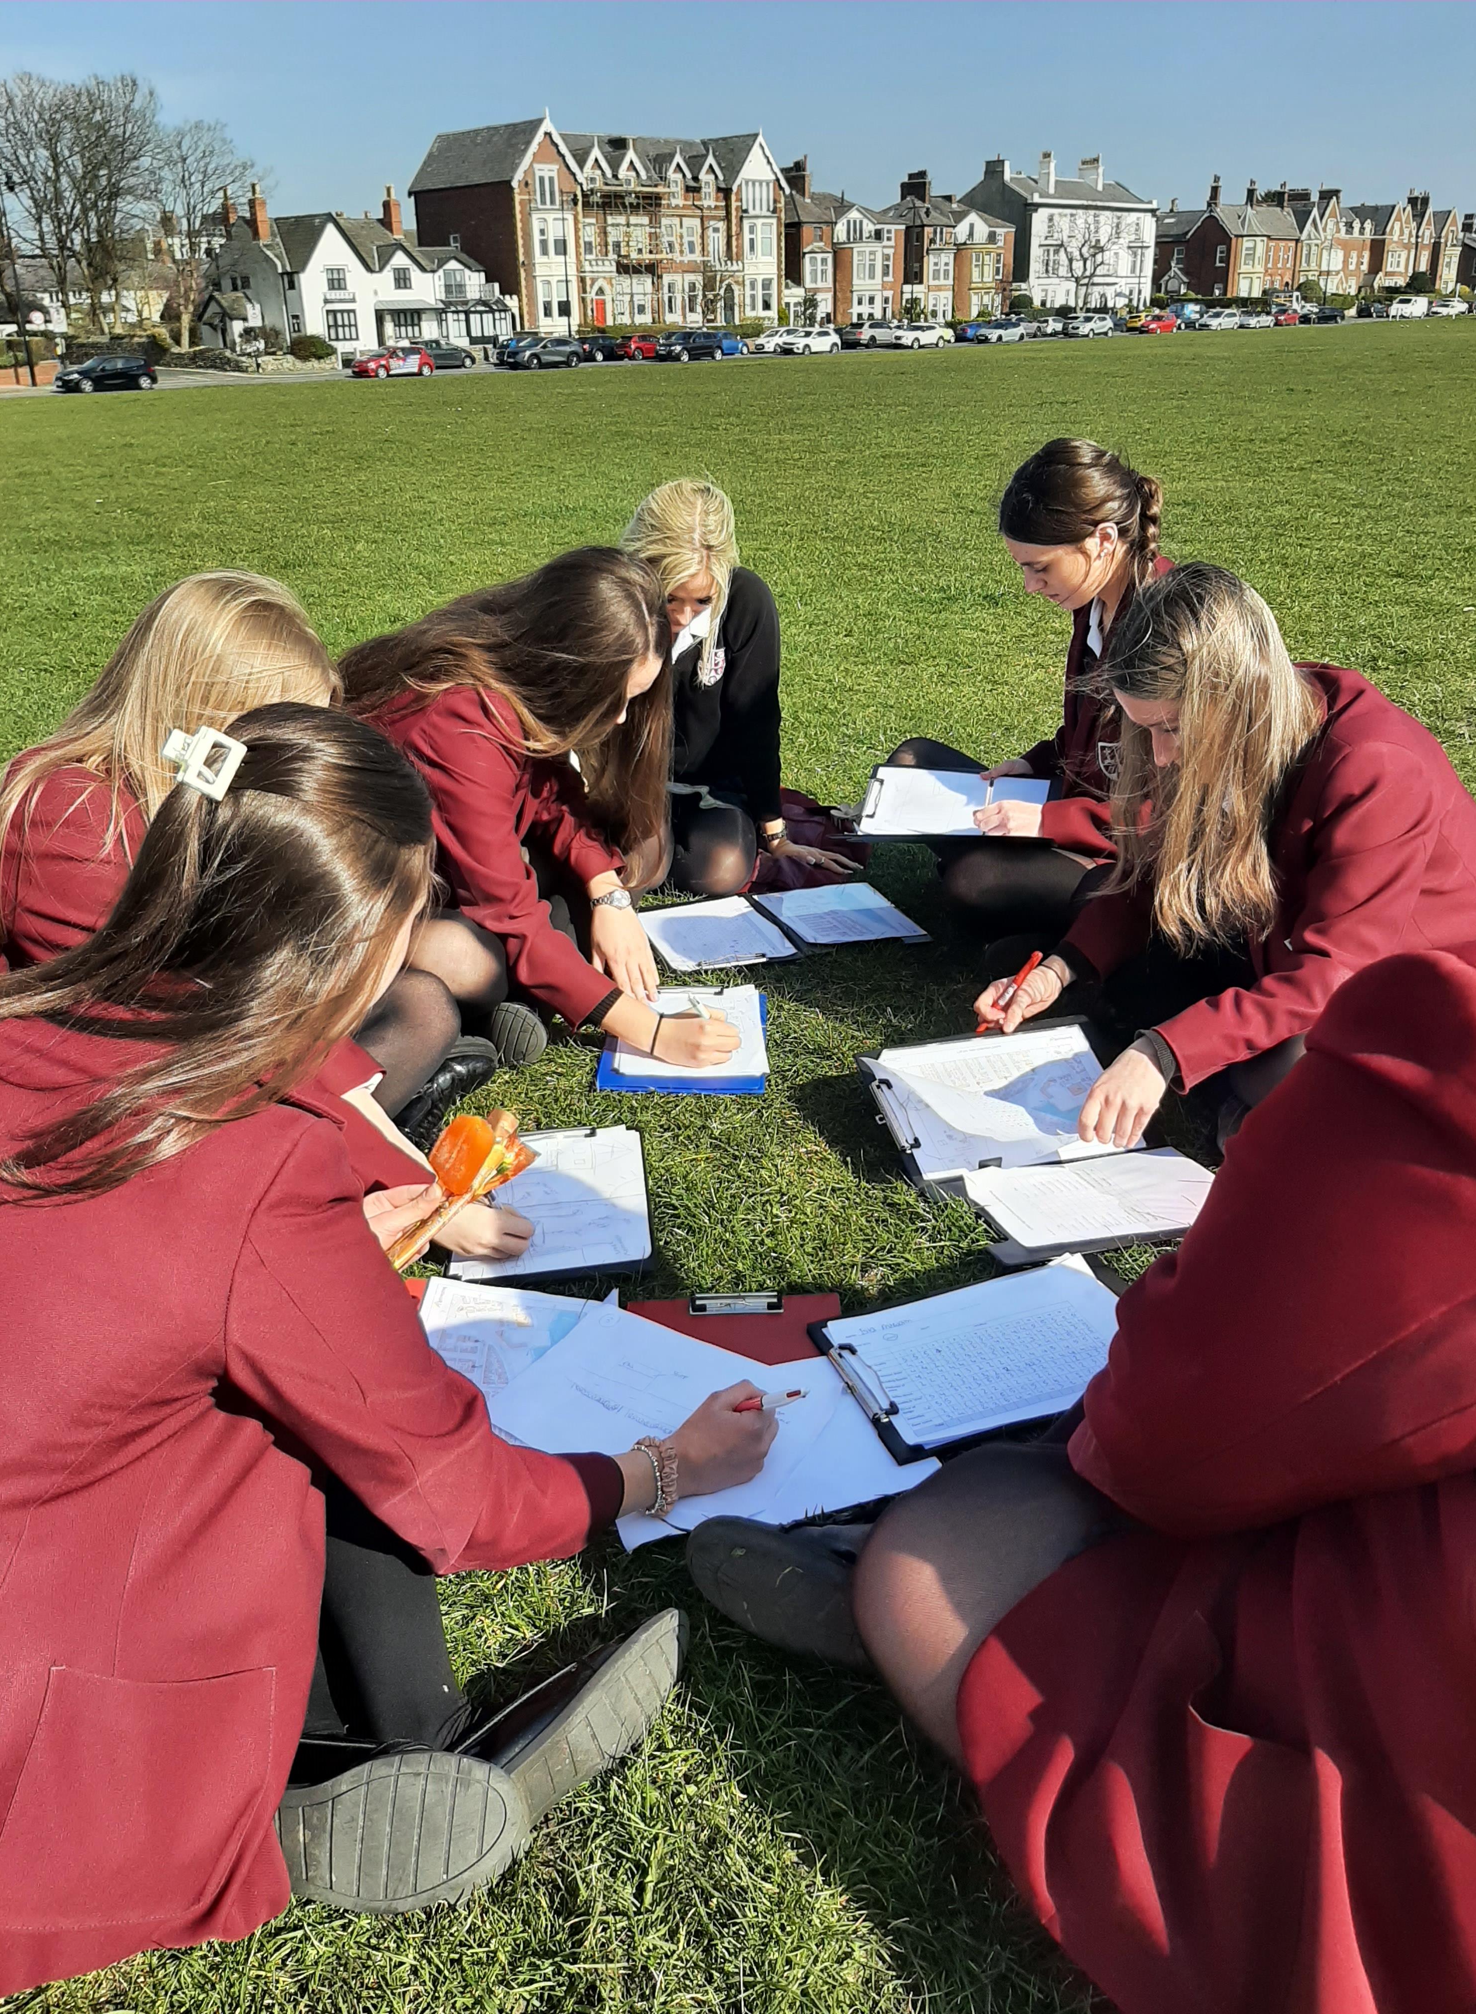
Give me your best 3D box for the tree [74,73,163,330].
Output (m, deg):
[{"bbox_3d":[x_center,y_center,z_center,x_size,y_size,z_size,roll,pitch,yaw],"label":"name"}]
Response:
[{"bbox_3d":[-34.790,-44.958,85.000,5.500,13.600,5.500,-2,23,0],"label":"tree"}]

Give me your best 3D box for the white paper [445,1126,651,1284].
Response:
[{"bbox_3d":[-0.227,0.243,1.858,0.235,0.025,0.330,-4,24,-5],"label":"white paper"}]

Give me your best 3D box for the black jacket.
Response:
[{"bbox_3d":[-0.095,-0.615,2.980,0.400,0.490,0.310,9,27,21],"label":"black jacket"}]

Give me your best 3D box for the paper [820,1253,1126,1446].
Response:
[{"bbox_3d":[0.272,0.359,1.592,0.297,0.012,0.210,-9,26,-16],"label":"paper"}]

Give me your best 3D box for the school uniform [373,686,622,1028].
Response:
[{"bbox_3d":[-0.398,-0.272,2.362,0.450,0.490,0.400,8,26,20],"label":"school uniform"}]

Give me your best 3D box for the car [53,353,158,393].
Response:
[{"bbox_3d":[-30.031,-30.143,72.000,4.250,1.460,1.770,-23,33,-39],"label":"car"}]

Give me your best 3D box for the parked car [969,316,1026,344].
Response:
[{"bbox_3d":[19.338,-49.977,112.000,4.350,1.450,1.790,-23,33,-39],"label":"parked car"}]

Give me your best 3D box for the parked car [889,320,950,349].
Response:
[{"bbox_3d":[12.626,-46.534,104.682,4.350,1.600,1.820,-23,31,-40],"label":"parked car"}]

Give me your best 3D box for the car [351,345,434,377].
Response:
[{"bbox_3d":[-17.523,-33.056,77.494,3.850,1.520,1.700,-22,31,-39],"label":"car"}]

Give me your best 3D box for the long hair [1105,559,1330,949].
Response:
[{"bbox_3d":[0.588,-0.312,1.880,0.260,0.470,0.240,-18,28,-33],"label":"long hair"}]

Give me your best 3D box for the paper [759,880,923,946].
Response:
[{"bbox_3d":[0.182,-0.167,2.736,0.210,0.012,0.290,-9,25,-16],"label":"paper"}]

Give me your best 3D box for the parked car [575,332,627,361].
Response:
[{"bbox_3d":[-8.766,-42.660,98.000,4.300,1.530,1.800,-23,32,-38],"label":"parked car"}]

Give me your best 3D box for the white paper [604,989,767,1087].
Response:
[{"bbox_3d":[-0.069,0.033,2.250,0.210,0.015,0.285,-2,24,-2],"label":"white paper"}]

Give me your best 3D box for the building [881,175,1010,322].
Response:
[{"bbox_3d":[16.995,-67.503,137.162,10.000,12.200,14.400,19,31,38],"label":"building"}]

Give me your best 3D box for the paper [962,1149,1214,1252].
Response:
[{"bbox_3d":[0.443,0.225,1.802,0.285,0.012,0.210,-6,16,-9],"label":"paper"}]

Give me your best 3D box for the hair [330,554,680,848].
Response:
[{"bbox_3d":[-0.352,-0.475,2.360,0.440,0.460,0.260,8,26,20],"label":"hair"}]

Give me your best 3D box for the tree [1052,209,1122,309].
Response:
[{"bbox_3d":[31.173,-66.489,135.000,6.400,9.000,6.400,-2,23,0],"label":"tree"}]

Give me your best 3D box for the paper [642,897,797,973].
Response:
[{"bbox_3d":[-0.045,-0.135,2.700,0.210,0.012,0.297,-9,25,-16],"label":"paper"}]

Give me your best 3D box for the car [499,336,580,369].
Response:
[{"bbox_3d":[-11.266,-37.627,87.000,4.550,1.640,1.850,-23,33,-39],"label":"car"}]

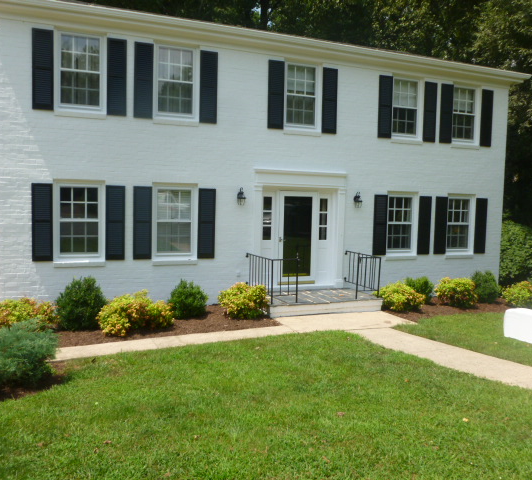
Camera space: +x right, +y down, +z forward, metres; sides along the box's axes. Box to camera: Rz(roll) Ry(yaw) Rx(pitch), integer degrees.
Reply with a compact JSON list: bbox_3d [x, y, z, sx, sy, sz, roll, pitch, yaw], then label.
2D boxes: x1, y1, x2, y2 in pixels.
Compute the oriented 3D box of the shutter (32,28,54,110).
[{"bbox_3d":[-3.981,-3.037,9.256,0.355,1.418,0.040,0,4,-22],"label":"shutter"}]

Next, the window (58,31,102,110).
[{"bbox_3d":[-3.404,-3.068,9.522,0.818,1.363,0.103,0,4,-22],"label":"window"}]

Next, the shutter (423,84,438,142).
[{"bbox_3d":[3.947,-3.064,12.449,0.355,1.418,0.040,0,4,-22],"label":"shutter"}]

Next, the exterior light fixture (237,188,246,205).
[{"bbox_3d":[-0.519,-0.902,10.671,0.165,0.348,0.207,0,4,-22],"label":"exterior light fixture"}]

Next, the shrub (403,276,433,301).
[{"bbox_3d":[3.569,1.134,12.115,0.750,0.628,0.731,0,4,-22],"label":"shrub"}]

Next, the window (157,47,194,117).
[{"bbox_3d":[-1.756,-3.074,10.186,0.818,1.363,0.103,0,4,-22],"label":"window"}]

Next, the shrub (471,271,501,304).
[{"bbox_3d":[5.261,1.101,12.427,0.733,0.752,0.714,0,4,-22],"label":"shrub"}]

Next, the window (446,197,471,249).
[{"bbox_3d":[4.903,-0.409,13.143,0.825,1.377,0.112,0,4,-22],"label":"window"}]

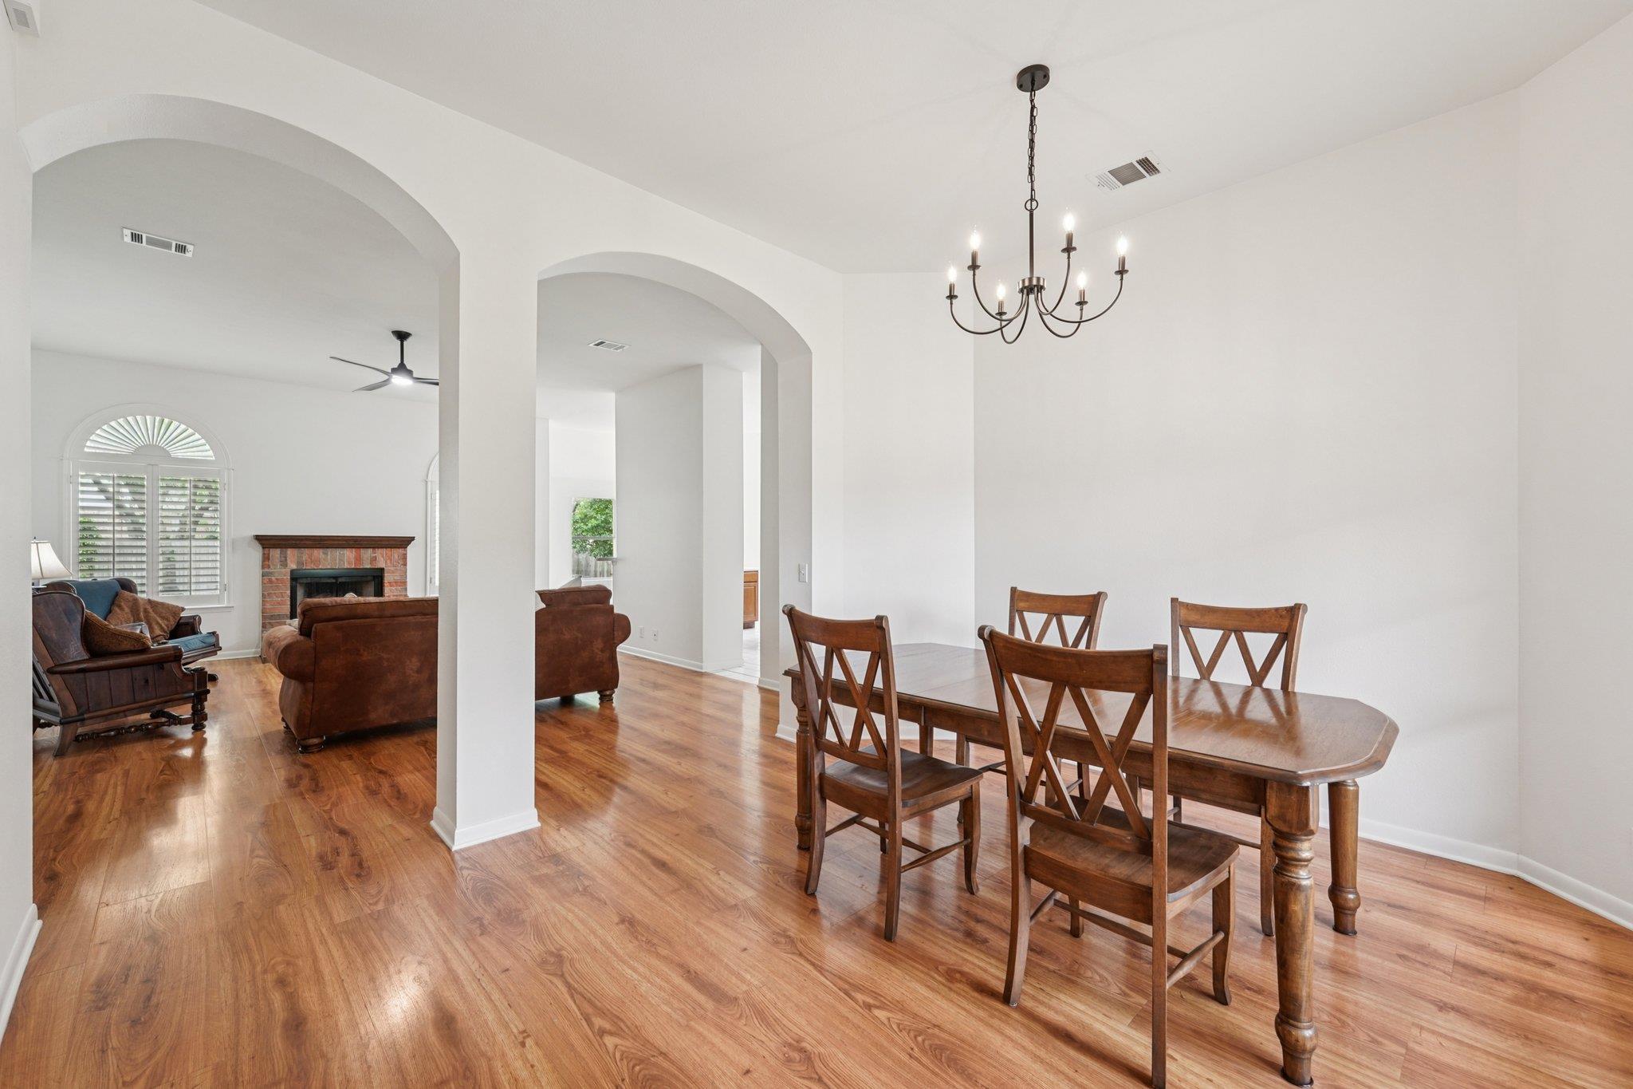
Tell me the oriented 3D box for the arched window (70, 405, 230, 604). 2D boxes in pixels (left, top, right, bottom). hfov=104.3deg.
[{"bbox_3d":[-6.741,-0.359,6.458,1.159,2.054,0.100,0,0,-43],"label":"arched window"}]

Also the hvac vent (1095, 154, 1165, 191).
[{"bbox_3d":[1.521,-1.796,3.098,0.250,0.025,0.290,0,0,-43],"label":"hvac vent"}]

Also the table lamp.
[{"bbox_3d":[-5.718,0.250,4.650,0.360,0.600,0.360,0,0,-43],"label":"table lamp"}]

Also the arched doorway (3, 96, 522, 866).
[{"bbox_3d":[-1.974,-0.091,2.414,1.310,2.703,0.315,0,0,-43],"label":"arched doorway"}]

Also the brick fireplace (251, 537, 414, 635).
[{"bbox_3d":[-5.513,0.583,7.300,1.449,1.355,0.560,0,0,-43],"label":"brick fireplace"}]

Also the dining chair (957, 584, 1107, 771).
[{"bbox_3d":[0.965,0.743,2.897,0.548,1.033,0.485,0,0,-43],"label":"dining chair"}]

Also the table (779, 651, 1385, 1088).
[{"bbox_3d":[0.845,0.889,2.375,1.953,0.743,1.008,0,0,45],"label":"table"}]

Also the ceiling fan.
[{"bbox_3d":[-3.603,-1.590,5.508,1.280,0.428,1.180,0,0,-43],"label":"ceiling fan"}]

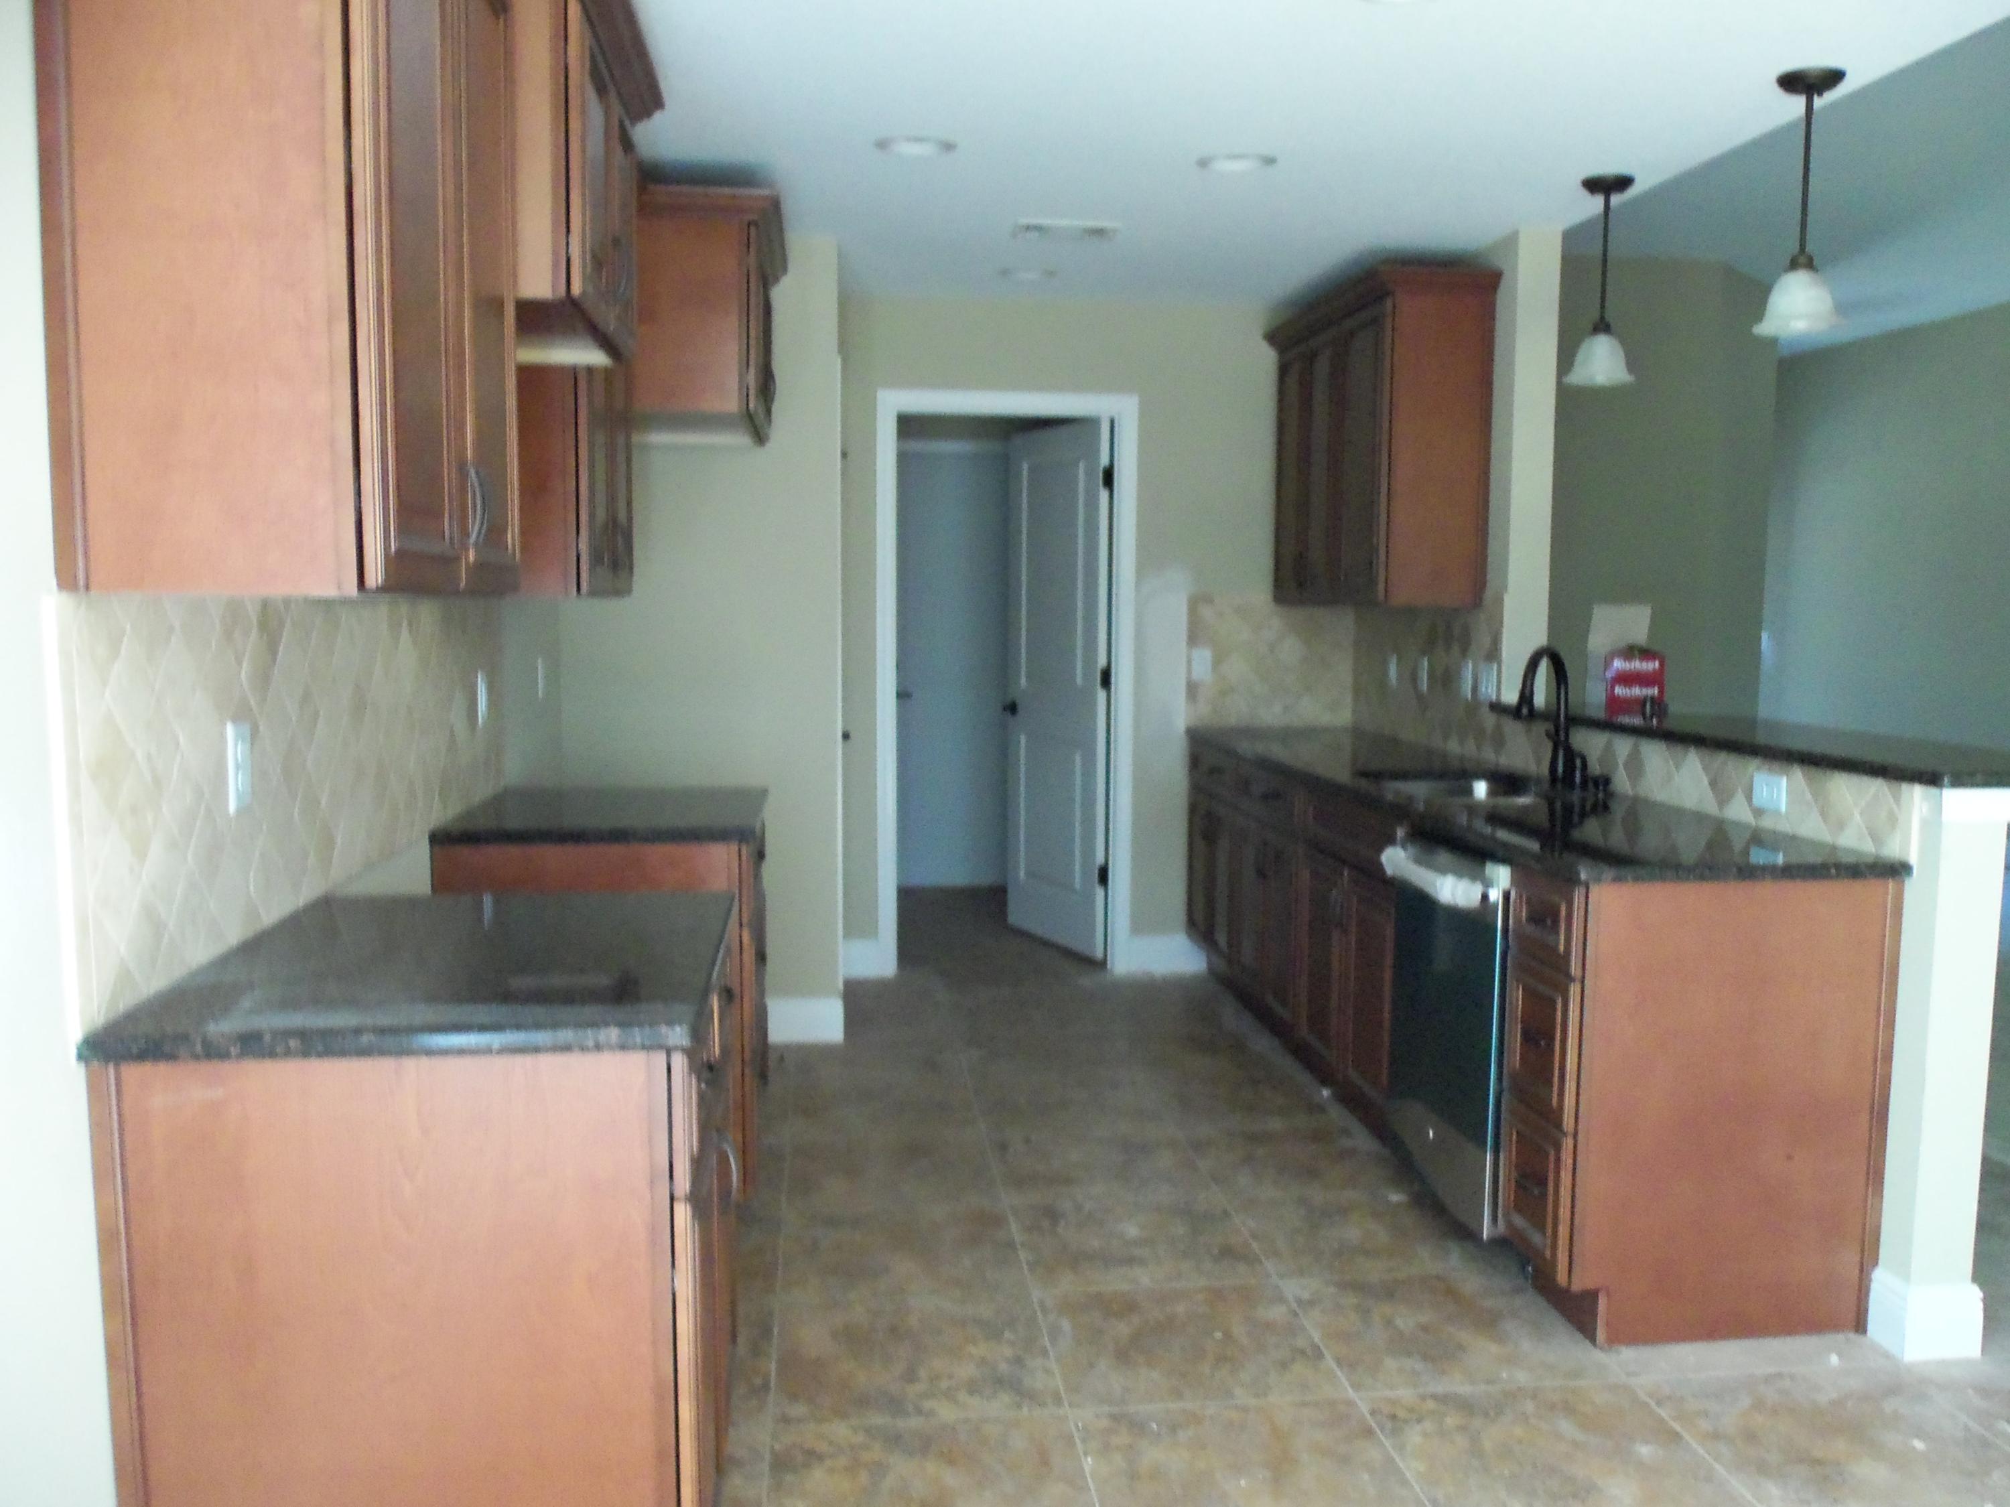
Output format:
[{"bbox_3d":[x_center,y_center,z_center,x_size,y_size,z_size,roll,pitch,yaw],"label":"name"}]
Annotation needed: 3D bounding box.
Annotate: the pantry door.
[{"bbox_3d":[0.200,-0.251,6.628,0.045,2.030,0.762,-2,6,-29],"label":"pantry door"}]

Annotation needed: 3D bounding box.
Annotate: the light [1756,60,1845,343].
[{"bbox_3d":[1.638,-1.123,3.449,0.184,0.508,0.184,0,5,-6],"label":"light"}]

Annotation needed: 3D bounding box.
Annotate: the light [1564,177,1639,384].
[{"bbox_3d":[1.534,-1.202,4.314,0.184,0.508,0.184,0,5,-6],"label":"light"}]

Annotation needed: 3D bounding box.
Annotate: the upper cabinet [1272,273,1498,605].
[{"bbox_3d":[1.194,-0.982,5.548,0.360,0.983,1.256,0,5,-6],"label":"upper cabinet"}]

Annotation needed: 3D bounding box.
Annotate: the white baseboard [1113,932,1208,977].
[{"bbox_3d":[0.587,0.749,6.269,0.340,0.140,0.020,0,5,-6],"label":"white baseboard"}]

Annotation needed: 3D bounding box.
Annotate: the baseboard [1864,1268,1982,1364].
[{"bbox_3d":[1.724,1.040,3.157,0.163,0.142,0.130,0,5,-6],"label":"baseboard"}]

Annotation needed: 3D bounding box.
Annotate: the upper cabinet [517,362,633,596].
[{"bbox_3d":[-1.028,-0.811,3.704,0.319,0.935,0.780,0,5,-6],"label":"upper cabinet"}]

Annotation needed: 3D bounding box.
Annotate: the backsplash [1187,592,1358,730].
[{"bbox_3d":[0.985,-0.334,6.210,0.632,0.477,0.020,0,5,-6],"label":"backsplash"}]

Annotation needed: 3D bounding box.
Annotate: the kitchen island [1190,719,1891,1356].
[{"bbox_3d":[1.160,0.508,4.675,0.636,0.918,3.251,0,5,-6],"label":"kitchen island"}]

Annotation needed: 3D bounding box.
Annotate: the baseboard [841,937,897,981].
[{"bbox_3d":[-0.510,0.751,6.153,0.195,0.138,0.020,0,5,-6],"label":"baseboard"}]

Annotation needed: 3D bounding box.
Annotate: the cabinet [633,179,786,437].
[{"bbox_3d":[-0.949,-1.155,4.562,0.659,0.538,0.906,0,5,-6],"label":"cabinet"}]

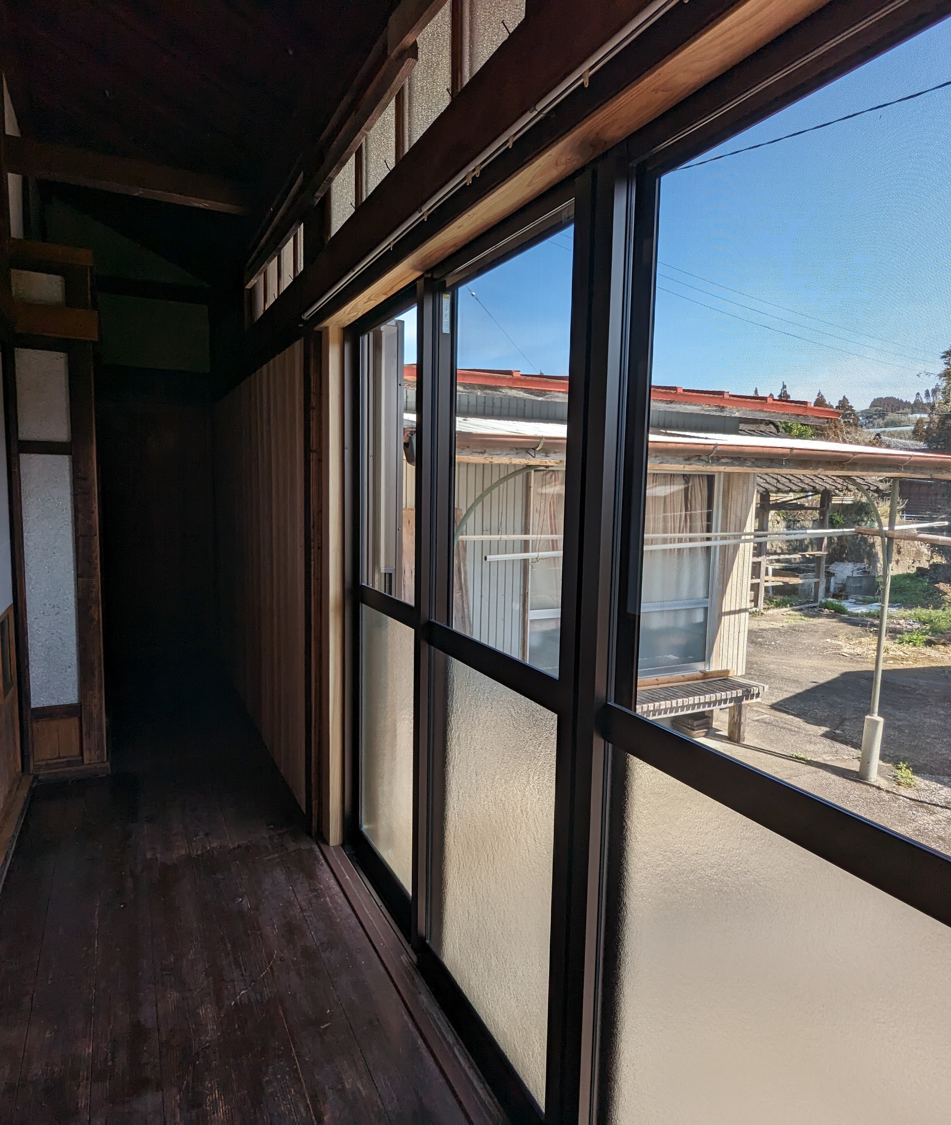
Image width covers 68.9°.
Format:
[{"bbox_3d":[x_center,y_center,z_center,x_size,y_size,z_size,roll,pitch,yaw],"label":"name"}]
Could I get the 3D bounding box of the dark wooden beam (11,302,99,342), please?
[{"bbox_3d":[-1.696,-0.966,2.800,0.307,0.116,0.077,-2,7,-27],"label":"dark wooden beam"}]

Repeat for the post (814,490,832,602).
[{"bbox_3d":[6.170,-0.302,12.336,0.112,2.031,0.112,-2,7,-27],"label":"post"}]

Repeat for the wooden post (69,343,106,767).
[{"bbox_3d":[-1.663,-0.019,2.979,0.081,1.796,0.090,-2,7,-27],"label":"wooden post"}]

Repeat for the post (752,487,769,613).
[{"bbox_3d":[4.708,-0.202,11.437,0.112,1.961,0.112,-2,7,-27],"label":"post"}]

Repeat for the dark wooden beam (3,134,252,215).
[{"bbox_3d":[-1.448,-1.618,2.961,0.950,0.125,0.120,-1,7,-27],"label":"dark wooden beam"}]

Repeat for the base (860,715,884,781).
[{"bbox_3d":[2.501,1.167,4.380,0.114,0.383,0.114,-2,7,-27],"label":"base"}]

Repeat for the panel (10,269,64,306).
[{"bbox_3d":[-1.728,-1.082,2.747,0.173,0.119,0.020,-2,7,-27],"label":"panel"}]

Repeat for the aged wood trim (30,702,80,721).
[{"bbox_3d":[-1.771,0.628,2.938,0.179,0.056,0.040,-2,7,-27],"label":"aged wood trim"}]

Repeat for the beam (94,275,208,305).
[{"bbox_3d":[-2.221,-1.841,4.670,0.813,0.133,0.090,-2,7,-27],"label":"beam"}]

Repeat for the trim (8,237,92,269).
[{"bbox_3d":[-1.661,-1.205,2.721,0.277,0.066,0.060,-2,7,-27],"label":"trim"}]

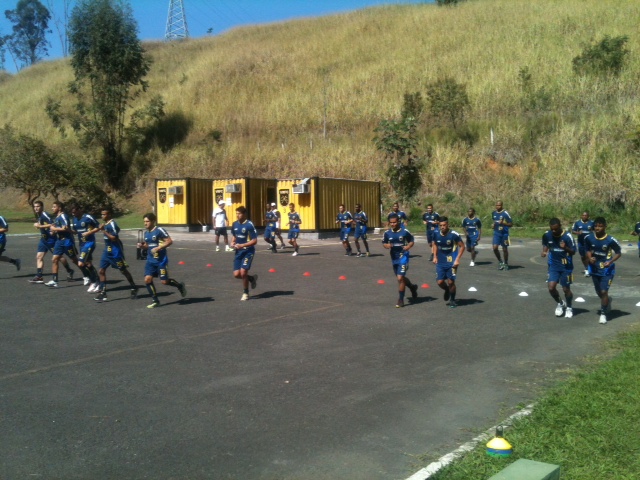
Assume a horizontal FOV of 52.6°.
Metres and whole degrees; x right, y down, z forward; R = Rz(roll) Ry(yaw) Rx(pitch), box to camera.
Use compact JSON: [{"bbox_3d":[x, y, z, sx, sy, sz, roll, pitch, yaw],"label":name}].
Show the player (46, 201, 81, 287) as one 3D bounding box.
[{"bbox_3d":[-5.524,0.081,13.937,0.550,1.812,0.720,4,6,44],"label":"player"}]

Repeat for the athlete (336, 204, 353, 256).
[{"bbox_3d":[0.829,-0.328,22.364,0.550,1.760,0.580,2,4,25],"label":"athlete"}]

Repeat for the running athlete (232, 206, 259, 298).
[{"bbox_3d":[-1.439,0.256,12.254,0.530,1.768,0.550,3,4,22],"label":"running athlete"}]

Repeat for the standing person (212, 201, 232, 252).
[{"bbox_3d":[-3.398,-0.479,22.554,0.580,1.800,0.500,-3,5,-40],"label":"standing person"}]

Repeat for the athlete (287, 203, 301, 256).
[{"bbox_3d":[-0.853,-0.328,21.225,0.500,1.732,0.500,3,4,20],"label":"athlete"}]

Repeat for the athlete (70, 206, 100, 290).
[{"bbox_3d":[-4.690,0.141,12.997,0.600,1.777,0.600,3,4,25],"label":"athlete"}]

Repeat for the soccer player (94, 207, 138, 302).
[{"bbox_3d":[-3.922,0.288,12.410,0.570,1.774,0.800,4,5,42],"label":"soccer player"}]

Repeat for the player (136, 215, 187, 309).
[{"bbox_3d":[-2.829,0.373,11.550,0.620,1.684,0.850,3,4,27],"label":"player"}]

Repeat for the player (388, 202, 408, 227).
[{"bbox_3d":[2.504,-0.279,20.643,0.600,1.799,0.600,2,4,25],"label":"player"}]

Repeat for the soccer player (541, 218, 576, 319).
[{"bbox_3d":[4.109,0.488,11.173,0.600,1.709,0.500,3,5,30],"label":"soccer player"}]

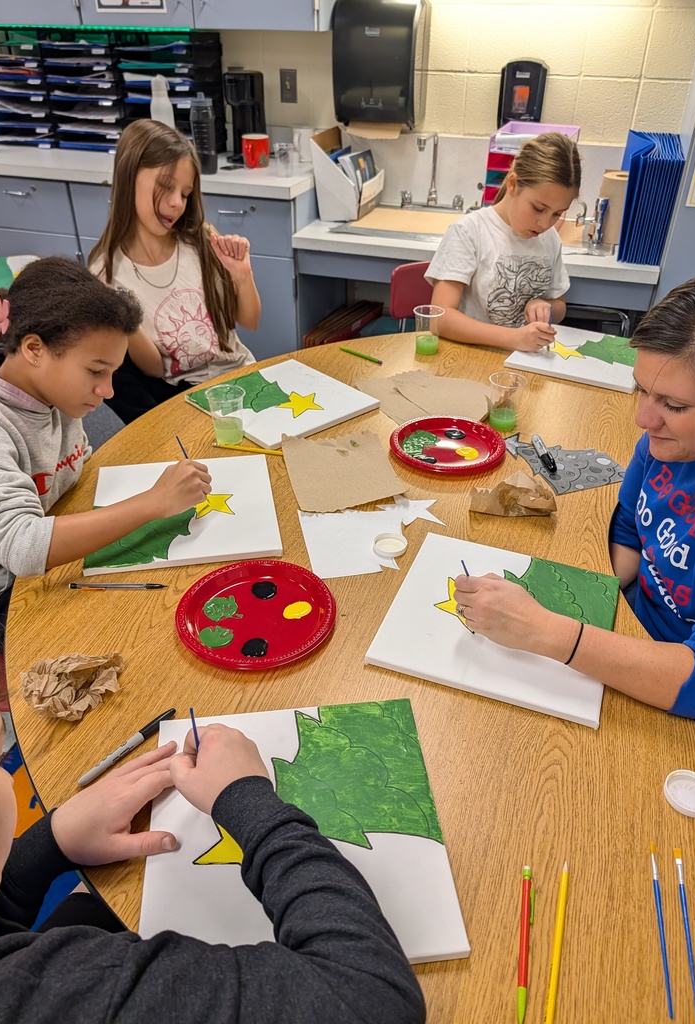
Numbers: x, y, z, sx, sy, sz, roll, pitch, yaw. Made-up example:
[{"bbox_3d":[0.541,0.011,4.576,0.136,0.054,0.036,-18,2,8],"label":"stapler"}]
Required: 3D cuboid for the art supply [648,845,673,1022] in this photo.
[{"bbox_3d":[0.305,0.399,0.692,0.006,0.006,0.167,8,36,11],"label":"art supply"}]

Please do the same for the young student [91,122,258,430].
[{"bbox_3d":[-0.399,-0.283,1.795,0.440,1.230,0.560,-7,36,-10],"label":"young student"}]

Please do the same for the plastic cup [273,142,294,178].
[{"bbox_3d":[-0.231,-1.273,2.570,0.078,0.103,0.078,0,35,0],"label":"plastic cup"}]

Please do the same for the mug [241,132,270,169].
[{"bbox_3d":[-0.351,-1.376,2.712,0.101,0.105,0.133,8,36,11],"label":"mug"}]

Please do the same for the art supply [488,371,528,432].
[{"bbox_3d":[0.335,-0.232,1.505,0.079,0.103,0.079,0,35,0],"label":"art supply"}]

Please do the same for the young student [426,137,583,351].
[{"bbox_3d":[0.451,-0.418,2.013,0.420,1.120,0.540,-22,41,-28],"label":"young student"}]

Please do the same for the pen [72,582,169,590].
[{"bbox_3d":[-0.350,0.114,1.089,0.151,0.009,0.012,0,35,0],"label":"pen"}]

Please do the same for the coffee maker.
[{"bbox_3d":[-0.403,-1.561,2.802,0.116,0.304,0.250,5,35,7],"label":"coffee maker"}]

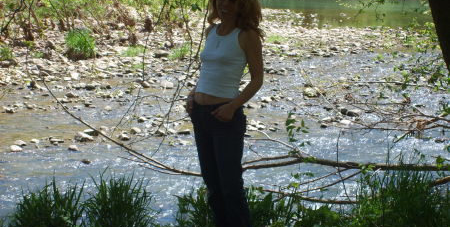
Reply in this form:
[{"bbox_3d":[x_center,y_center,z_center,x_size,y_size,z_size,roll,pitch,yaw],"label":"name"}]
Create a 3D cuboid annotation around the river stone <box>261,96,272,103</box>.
[{"bbox_3d":[0.616,-0.213,20.188,0.170,0.102,0.127,0,7,0],"label":"river stone"}]

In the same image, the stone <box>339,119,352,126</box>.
[{"bbox_3d":[1.550,0.116,17.568,0.173,0.067,0.130,0,7,0],"label":"stone"}]

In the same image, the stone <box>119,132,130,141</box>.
[{"bbox_3d":[-1.349,0.312,18.344,0.154,0.106,0.116,0,7,-4],"label":"stone"}]

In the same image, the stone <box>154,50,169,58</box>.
[{"bbox_3d":[-1.460,-1.375,31.431,0.329,0.168,0.246,0,7,-3],"label":"stone"}]

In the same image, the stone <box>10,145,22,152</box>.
[{"bbox_3d":[-2.323,0.391,15.258,0.137,0.066,0.103,0,7,0],"label":"stone"}]

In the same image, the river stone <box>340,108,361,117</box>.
[{"bbox_3d":[1.702,-0.019,18.527,0.284,0.107,0.213,0,7,0],"label":"river stone"}]

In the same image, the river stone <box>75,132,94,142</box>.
[{"bbox_3d":[-1.883,0.314,18.307,0.261,0.111,0.196,-1,7,-6],"label":"river stone"}]

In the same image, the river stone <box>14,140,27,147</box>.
[{"bbox_3d":[-2.337,0.338,15.648,0.141,0.079,0.105,0,7,0],"label":"river stone"}]

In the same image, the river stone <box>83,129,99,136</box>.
[{"bbox_3d":[-1.862,0.266,18.877,0.221,0.074,0.166,-1,7,-6],"label":"river stone"}]

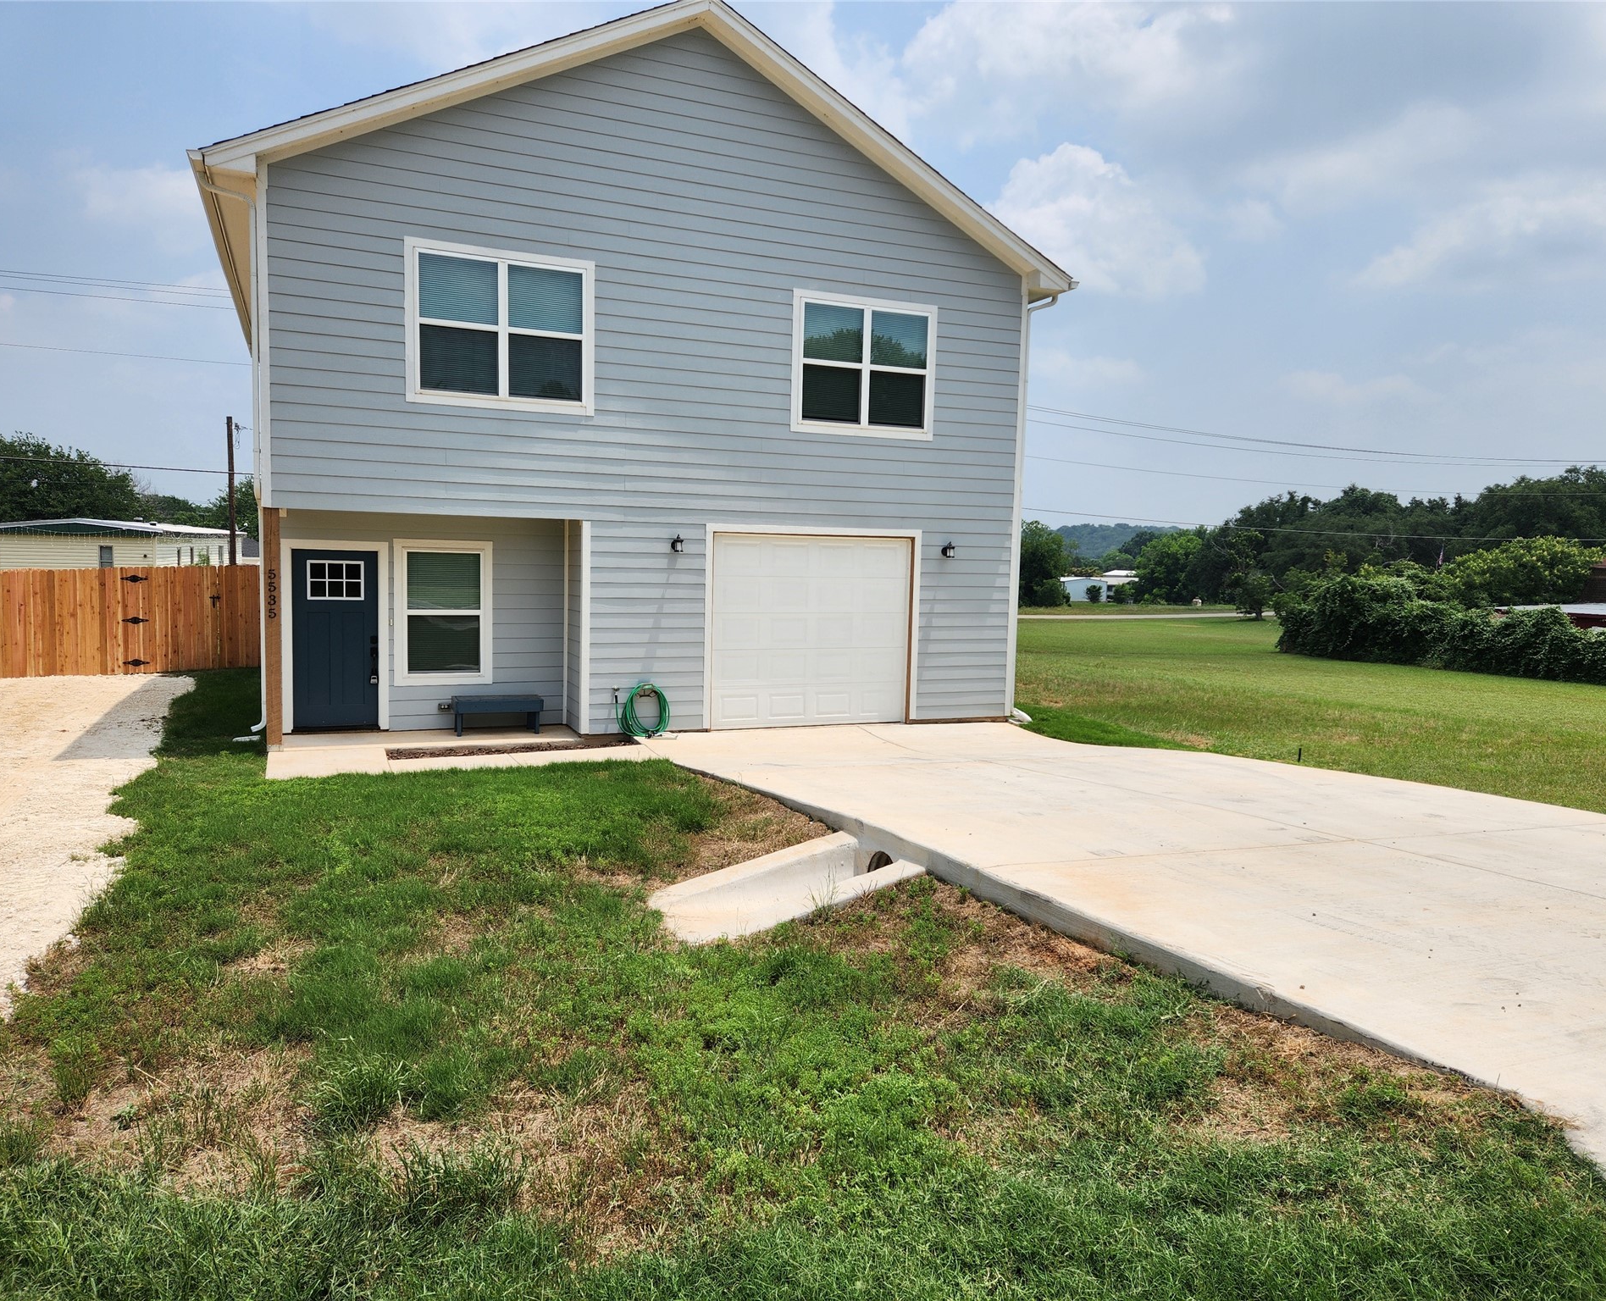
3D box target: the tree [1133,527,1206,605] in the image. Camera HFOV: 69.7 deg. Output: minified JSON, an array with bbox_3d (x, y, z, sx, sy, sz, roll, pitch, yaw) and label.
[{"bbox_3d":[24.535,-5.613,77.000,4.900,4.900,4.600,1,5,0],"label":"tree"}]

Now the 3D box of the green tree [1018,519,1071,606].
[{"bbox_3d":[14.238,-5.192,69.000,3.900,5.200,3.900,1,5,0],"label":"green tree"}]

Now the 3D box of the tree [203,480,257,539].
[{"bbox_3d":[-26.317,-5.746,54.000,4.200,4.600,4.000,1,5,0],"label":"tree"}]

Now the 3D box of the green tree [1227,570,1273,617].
[{"bbox_3d":[22.858,-2.879,59.000,2.500,2.500,2.400,1,5,0],"label":"green tree"}]

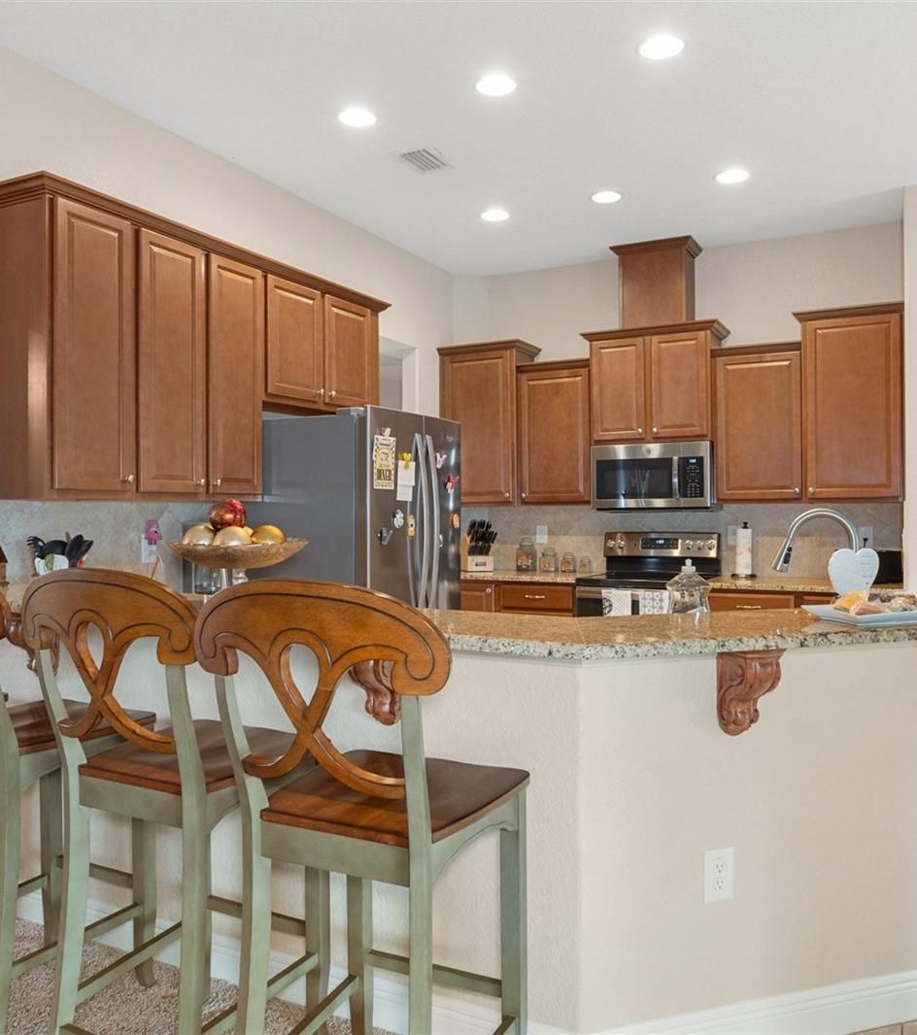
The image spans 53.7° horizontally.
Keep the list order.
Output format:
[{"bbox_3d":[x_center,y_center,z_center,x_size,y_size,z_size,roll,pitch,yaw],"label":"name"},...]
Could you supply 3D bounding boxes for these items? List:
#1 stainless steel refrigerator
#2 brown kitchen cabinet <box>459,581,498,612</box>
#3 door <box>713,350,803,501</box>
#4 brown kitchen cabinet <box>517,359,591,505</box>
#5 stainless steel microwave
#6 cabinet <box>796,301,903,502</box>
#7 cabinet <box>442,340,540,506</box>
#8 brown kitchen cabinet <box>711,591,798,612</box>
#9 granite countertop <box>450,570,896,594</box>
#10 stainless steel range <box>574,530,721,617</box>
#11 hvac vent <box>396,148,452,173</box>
[{"bbox_3d":[-0.526,0.395,4.649,0.850,1.787,0.905,0,0,28],"label":"stainless steel refrigerator"},{"bbox_3d":[0.128,0.856,6.391,0.590,0.876,0.630,0,0,27],"label":"brown kitchen cabinet"},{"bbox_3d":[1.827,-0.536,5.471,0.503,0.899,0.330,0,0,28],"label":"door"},{"bbox_3d":[0.689,-0.546,6.062,0.510,0.929,0.340,0,0,28],"label":"brown kitchen cabinet"},{"bbox_3d":[1.255,-0.252,5.738,0.752,0.408,0.390,0,0,28],"label":"stainless steel microwave"},{"bbox_3d":[2.326,-0.648,5.401,0.591,1.122,0.375,0,0,27],"label":"cabinet"},{"bbox_3d":[0.218,-0.642,6.475,0.630,1.125,0.375,0,0,27],"label":"cabinet"},{"bbox_3d":[1.780,0.847,5.336,0.469,0.875,0.620,0,0,28],"label":"brown kitchen cabinet"},{"bbox_3d":[1.163,0.392,5.641,2.920,0.040,0.650,0,0,28],"label":"granite countertop"},{"bbox_3d":[1.220,0.699,5.771,0.765,1.187,0.680,0,0,27],"label":"stainless steel range"},{"bbox_3d":[-0.164,-1.758,4.474,0.195,0.020,0.285,0,0,27],"label":"hvac vent"}]

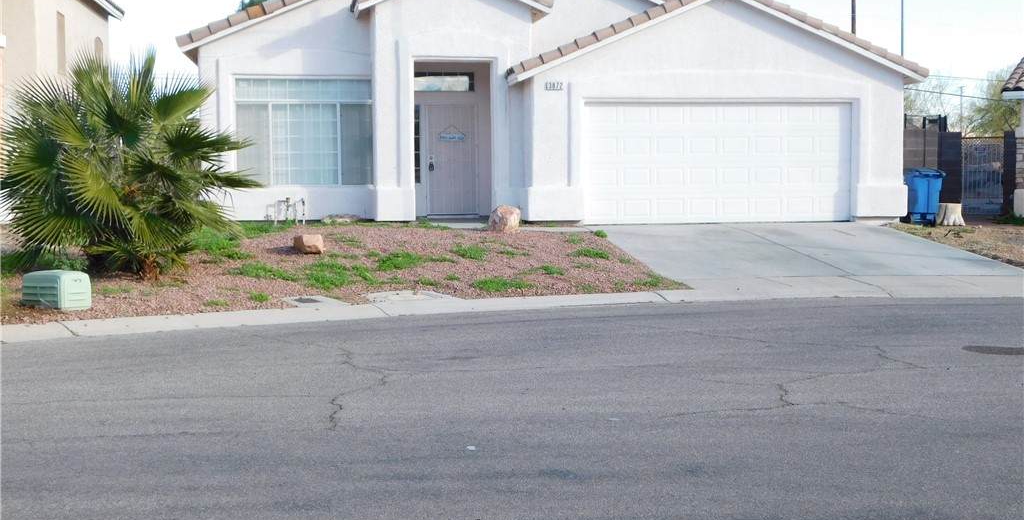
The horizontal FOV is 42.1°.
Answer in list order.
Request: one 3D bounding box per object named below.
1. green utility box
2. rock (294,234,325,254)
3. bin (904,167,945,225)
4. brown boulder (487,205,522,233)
[{"bbox_3d":[-4.758,0.314,13.950,0.510,0.380,0.470,1,4,25],"label":"green utility box"},{"bbox_3d":[-2.913,-0.222,19.100,0.430,0.280,0.360,-1,4,-9],"label":"rock"},{"bbox_3d":[7.774,-1.181,25.150,0.720,1.110,0.840,0,4,1],"label":"bin"},{"bbox_3d":[-0.120,-0.684,22.200,0.540,0.470,0.450,-1,4,0],"label":"brown boulder"}]

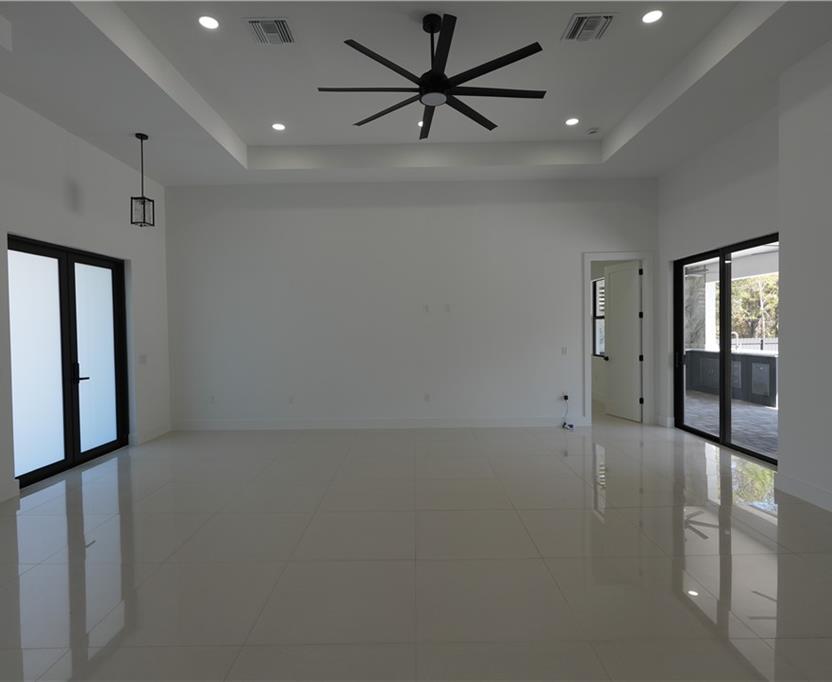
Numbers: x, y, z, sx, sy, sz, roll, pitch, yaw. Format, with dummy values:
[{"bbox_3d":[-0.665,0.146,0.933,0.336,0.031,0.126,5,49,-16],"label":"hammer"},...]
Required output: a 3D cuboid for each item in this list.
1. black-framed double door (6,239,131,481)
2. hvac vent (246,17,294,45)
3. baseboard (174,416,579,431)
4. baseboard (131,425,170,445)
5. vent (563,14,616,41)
[{"bbox_3d":[-3.845,0.182,5.088,0.100,2.430,1.850,-1,1,0],"label":"black-framed double door"},{"bbox_3d":[-1.206,-2.572,3.802,0.335,0.030,0.335,-1,1,0],"label":"hvac vent"},{"bbox_3d":[-0.552,1.245,6.819,6.180,0.155,0.022,-1,1,0],"label":"baseboard"},{"bbox_3d":[-3.666,1.295,6.397,0.025,0.155,0.820,-1,1,0],"label":"baseboard"},{"bbox_3d":[1.442,-2.609,3.803,0.335,0.030,0.335,-1,1,0],"label":"vent"}]

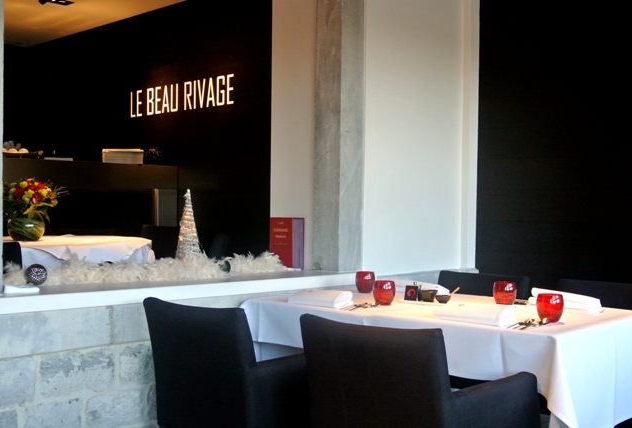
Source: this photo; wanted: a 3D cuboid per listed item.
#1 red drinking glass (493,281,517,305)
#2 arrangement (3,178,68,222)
[{"bbox_3d":[0.720,0.306,3.040,0.088,0.091,0.088,1,1,38],"label":"red drinking glass"},{"bbox_3d":[-2.083,-0.098,5.800,0.500,0.320,0.460,1,1,0],"label":"arrangement"}]

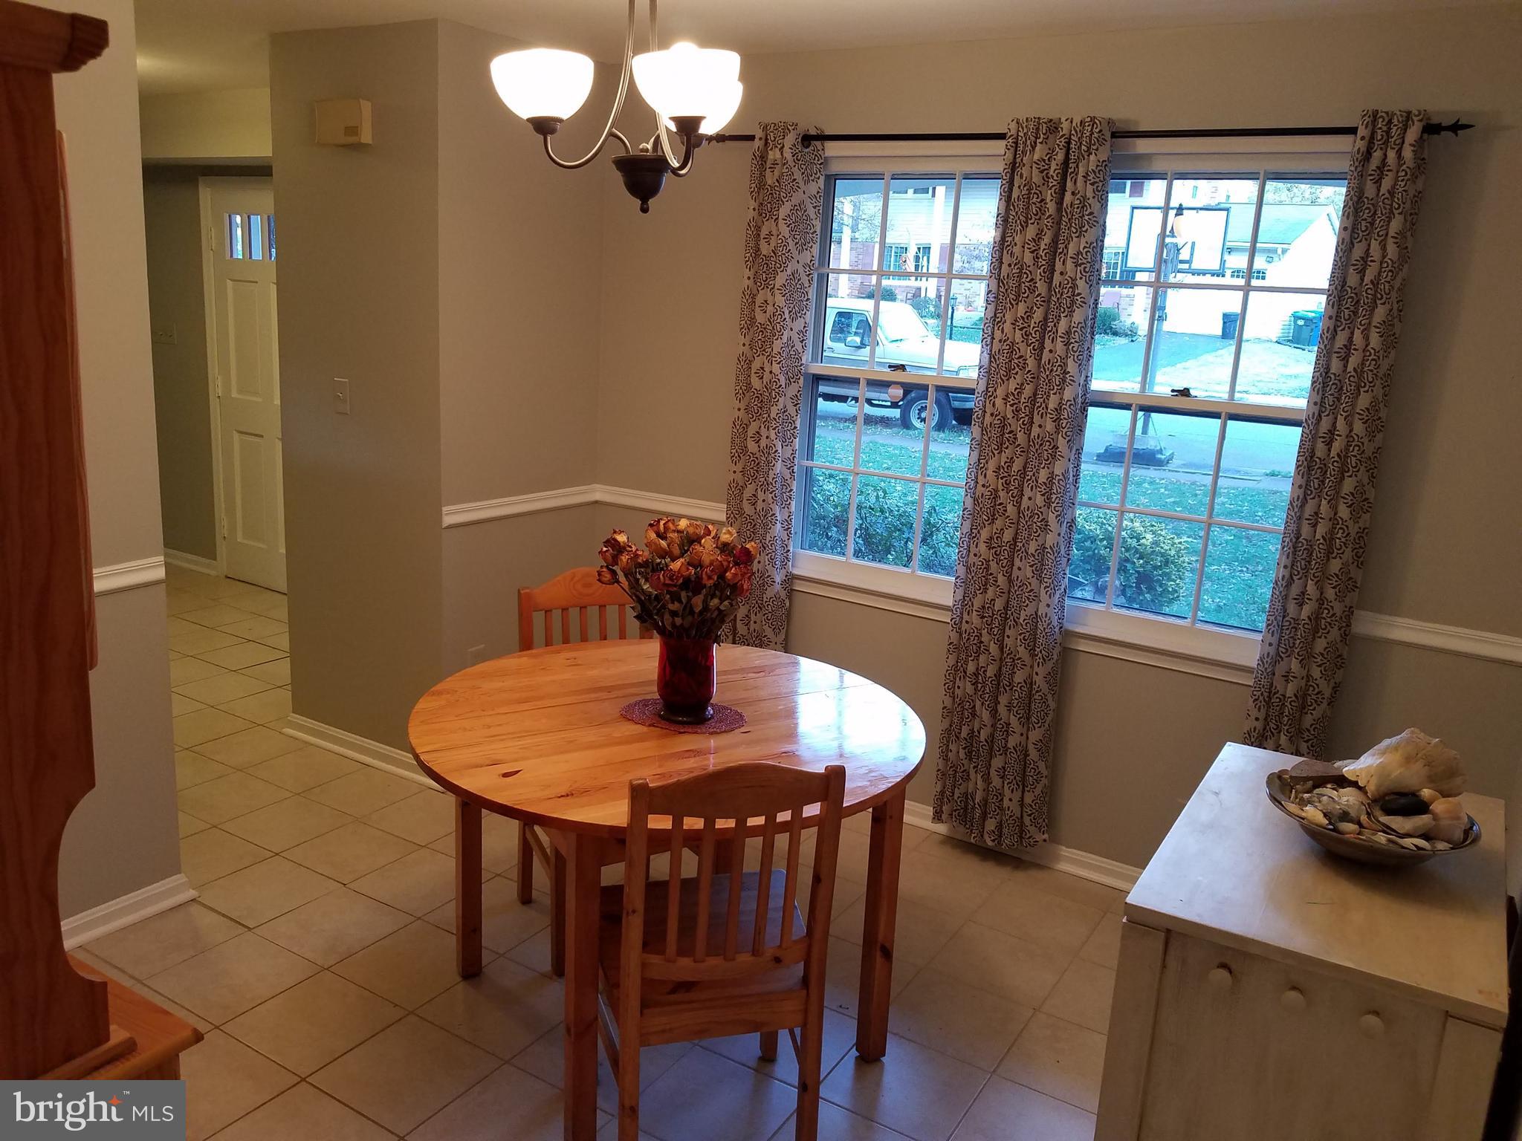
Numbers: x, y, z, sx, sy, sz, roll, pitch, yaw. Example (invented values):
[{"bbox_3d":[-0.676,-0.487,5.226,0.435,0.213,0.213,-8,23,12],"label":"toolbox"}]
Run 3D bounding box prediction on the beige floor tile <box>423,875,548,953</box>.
[{"bbox_3d":[-0.718,0.951,3.147,0.298,0.015,0.298,11,15,29],"label":"beige floor tile"}]

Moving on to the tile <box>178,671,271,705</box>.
[{"bbox_3d":[-2.194,0.490,4.675,0.300,0.012,0.300,11,15,30],"label":"tile"}]

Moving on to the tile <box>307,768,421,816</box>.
[{"bbox_3d":[-1.320,0.744,3.798,0.300,0.012,0.300,11,15,30],"label":"tile"}]

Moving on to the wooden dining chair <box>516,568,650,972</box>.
[{"bbox_3d":[-0.405,0.524,3.117,0.430,0.930,0.490,-2,15,-25],"label":"wooden dining chair"}]

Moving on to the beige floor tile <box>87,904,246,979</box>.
[{"bbox_3d":[-1.543,0.958,2.973,0.275,0.010,0.295,12,15,29],"label":"beige floor tile"}]

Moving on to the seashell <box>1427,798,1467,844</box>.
[{"bbox_3d":[1.032,0.378,1.718,0.060,0.058,0.047,12,15,32],"label":"seashell"}]

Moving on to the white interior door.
[{"bbox_3d":[-2.530,-0.894,5.980,0.920,2.050,0.050,11,15,30],"label":"white interior door"}]

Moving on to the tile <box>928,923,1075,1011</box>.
[{"bbox_3d":[0.664,1.085,3.146,0.295,0.010,0.295,12,15,29],"label":"tile"}]

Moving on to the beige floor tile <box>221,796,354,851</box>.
[{"bbox_3d":[-1.503,0.805,3.632,0.295,0.010,0.295,12,15,29],"label":"beige floor tile"}]

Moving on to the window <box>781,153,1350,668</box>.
[{"bbox_3d":[0.811,-0.536,3.398,1.690,1.420,0.100,11,15,30],"label":"window"}]

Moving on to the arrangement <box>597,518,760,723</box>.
[{"bbox_3d":[-0.164,0.118,2.623,0.360,0.450,0.330,4,13,-1],"label":"arrangement"}]

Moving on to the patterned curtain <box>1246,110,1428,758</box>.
[{"bbox_3d":[1.457,-0.063,2.973,0.210,2.140,0.100,11,15,30],"label":"patterned curtain"}]

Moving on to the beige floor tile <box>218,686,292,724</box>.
[{"bbox_3d":[-1.946,0.544,4.535,0.298,0.015,0.298,11,15,29],"label":"beige floor tile"}]

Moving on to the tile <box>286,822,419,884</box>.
[{"bbox_3d":[-1.247,0.859,3.486,0.295,0.010,0.295,12,15,29],"label":"tile"}]

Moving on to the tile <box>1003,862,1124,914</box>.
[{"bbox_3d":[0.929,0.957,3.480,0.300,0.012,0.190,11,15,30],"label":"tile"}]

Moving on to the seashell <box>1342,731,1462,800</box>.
[{"bbox_3d":[1.103,0.334,1.965,0.200,0.105,0.135,4,13,-1],"label":"seashell"}]

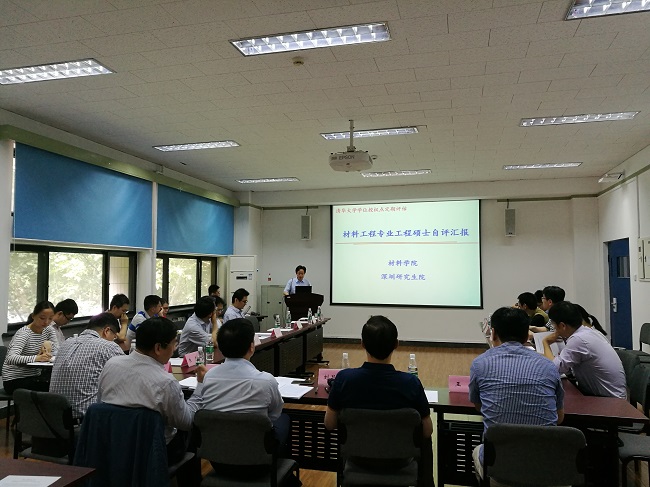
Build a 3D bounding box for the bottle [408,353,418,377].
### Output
[{"bbox_3d":[0.504,0.746,2.905,0.064,0.220,0.064,-1,-3,14],"label":"bottle"}]

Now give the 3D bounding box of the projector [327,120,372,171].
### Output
[{"bbox_3d":[0.318,-1.158,5.902,0.475,0.540,0.345,-1,-3,14],"label":"projector"}]

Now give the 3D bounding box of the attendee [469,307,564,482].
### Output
[{"bbox_3d":[0.950,0.985,2.592,0.480,1.310,0.720,-1,-4,11],"label":"attendee"}]

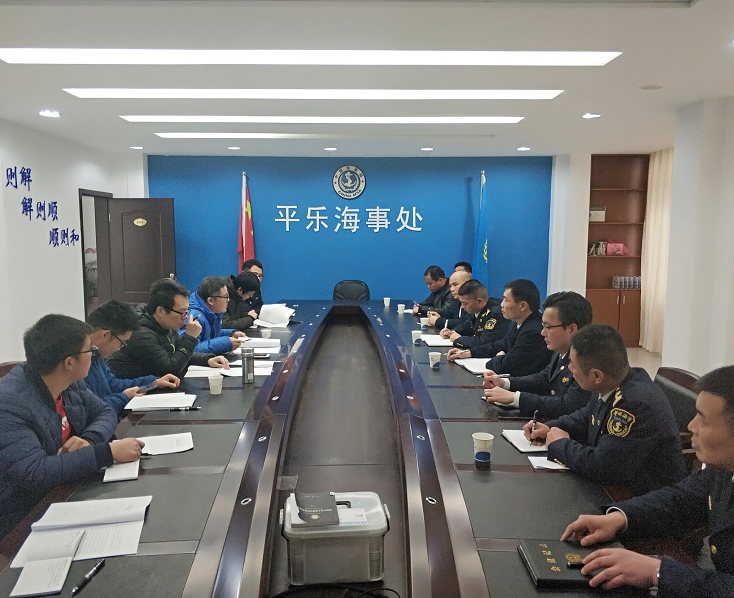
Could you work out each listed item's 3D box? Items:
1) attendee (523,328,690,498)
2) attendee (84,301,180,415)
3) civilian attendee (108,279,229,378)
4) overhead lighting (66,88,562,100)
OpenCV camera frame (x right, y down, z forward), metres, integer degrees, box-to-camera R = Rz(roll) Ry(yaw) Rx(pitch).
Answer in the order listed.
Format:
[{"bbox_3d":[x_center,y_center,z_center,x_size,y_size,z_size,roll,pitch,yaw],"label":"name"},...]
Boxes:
[{"bbox_3d":[0.796,0.700,2.286,0.700,1.240,0.540,0,6,-1],"label":"attendee"},{"bbox_3d":[-1.288,0.629,3.039,0.740,1.240,0.570,-1,6,-7],"label":"attendee"},{"bbox_3d":[-1.149,0.542,3.506,0.760,1.310,0.580,0,6,-1],"label":"civilian attendee"},{"bbox_3d":[-0.371,-1.533,4.622,3.590,0.060,0.330,0,6,-1],"label":"overhead lighting"}]

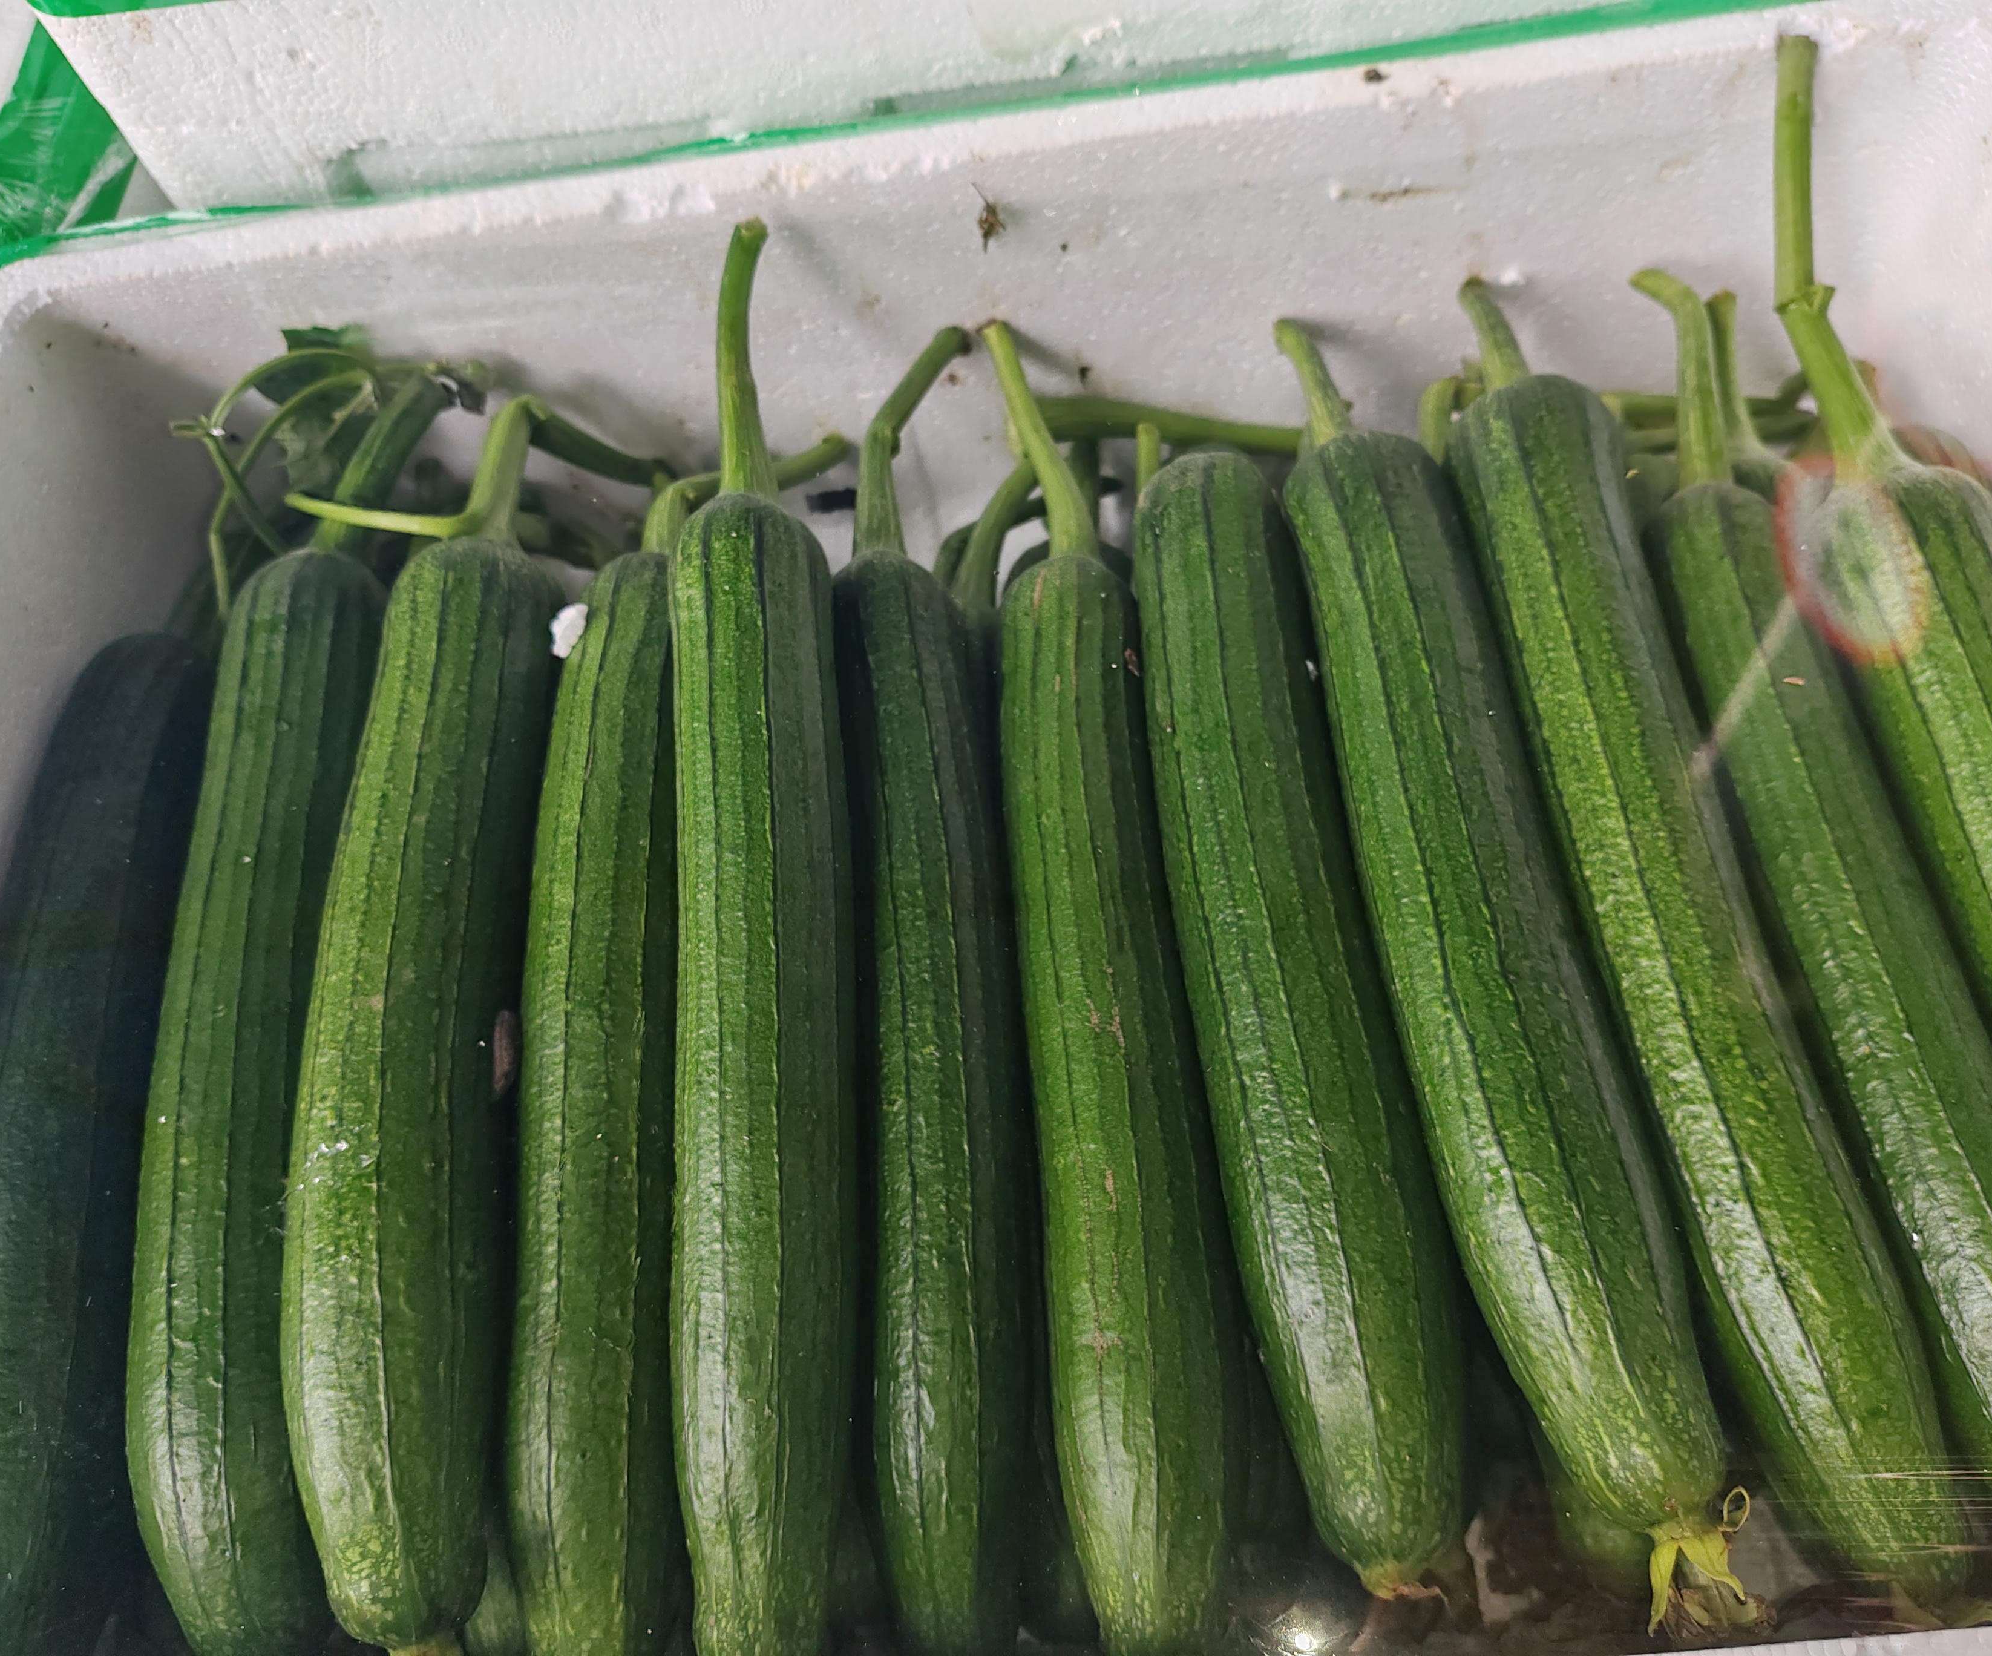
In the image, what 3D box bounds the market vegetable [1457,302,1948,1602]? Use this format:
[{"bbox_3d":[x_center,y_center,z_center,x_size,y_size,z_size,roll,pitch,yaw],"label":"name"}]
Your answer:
[{"bbox_3d":[0.172,-0.006,0.453,0.051,0.049,0.385,-8,60,5],"label":"market vegetable"}]

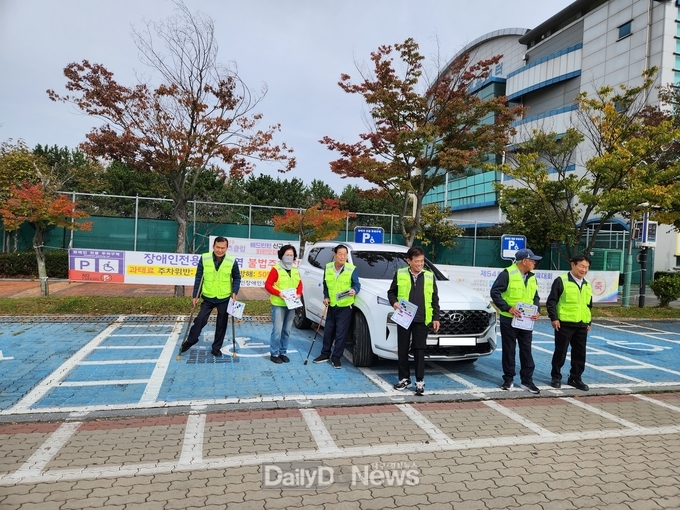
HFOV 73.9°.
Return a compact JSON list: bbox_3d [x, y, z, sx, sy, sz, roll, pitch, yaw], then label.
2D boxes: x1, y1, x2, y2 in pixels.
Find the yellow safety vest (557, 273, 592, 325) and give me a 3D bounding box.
[{"bbox_3d":[2.939,0.551,5.657,0.430,0.620,0.290,3,1,-2],"label":"yellow safety vest"}]

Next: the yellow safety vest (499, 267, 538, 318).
[{"bbox_3d":[2.173,0.433,5.470,0.440,0.640,0.290,2,1,-12],"label":"yellow safety vest"}]

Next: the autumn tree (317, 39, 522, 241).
[{"bbox_3d":[2.411,-2.343,12.986,5.800,7.500,5.300,2,1,-16],"label":"autumn tree"}]

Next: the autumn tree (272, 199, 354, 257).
[{"bbox_3d":[-0.726,-0.121,12.171,2.200,2.850,2.000,2,1,-16],"label":"autumn tree"}]

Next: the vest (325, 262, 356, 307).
[{"bbox_3d":[0.014,0.404,6.193,0.420,0.620,0.270,3,1,15],"label":"vest"}]

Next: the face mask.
[{"bbox_3d":[-0.703,0.108,6.110,0.160,0.180,0.120,2,1,-15],"label":"face mask"}]

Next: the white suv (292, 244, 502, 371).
[{"bbox_3d":[0.601,0.644,7.711,1.930,1.700,4.780,2,1,-20],"label":"white suv"}]

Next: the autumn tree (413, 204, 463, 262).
[{"bbox_3d":[3.690,-0.230,17.484,2.050,3.300,1.900,2,1,-16],"label":"autumn tree"}]

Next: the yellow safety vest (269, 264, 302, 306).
[{"bbox_3d":[-0.741,0.419,6.201,0.410,0.590,0.270,2,1,-25],"label":"yellow safety vest"}]

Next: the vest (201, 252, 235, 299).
[{"bbox_3d":[-1.743,0.301,6.469,0.460,0.660,0.280,2,1,-11],"label":"vest"}]

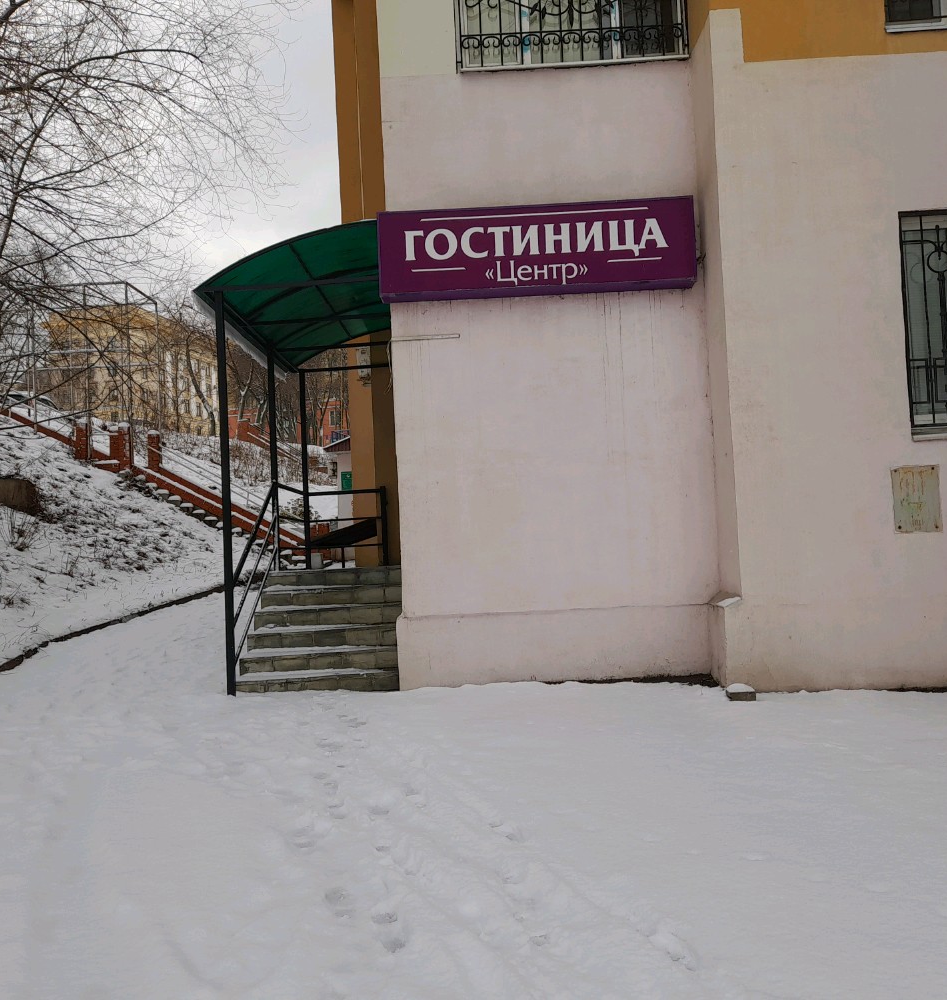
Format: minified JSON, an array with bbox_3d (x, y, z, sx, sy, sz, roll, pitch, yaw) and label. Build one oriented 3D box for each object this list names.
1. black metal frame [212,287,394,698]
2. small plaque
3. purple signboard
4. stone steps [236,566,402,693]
[{"bbox_3d":[-1.345,-0.028,9.724,1.458,3.403,3.526,-3,-3,2],"label":"black metal frame"},{"bbox_3d":[3.393,-0.003,7.349,0.358,0.505,0.020,-3,-3,2],"label":"small plaque"},{"bbox_3d":[0.507,-2.047,7.902,2.544,0.670,0.286,-3,-3,2],"label":"purple signboard"},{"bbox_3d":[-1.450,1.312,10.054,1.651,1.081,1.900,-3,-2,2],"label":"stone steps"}]

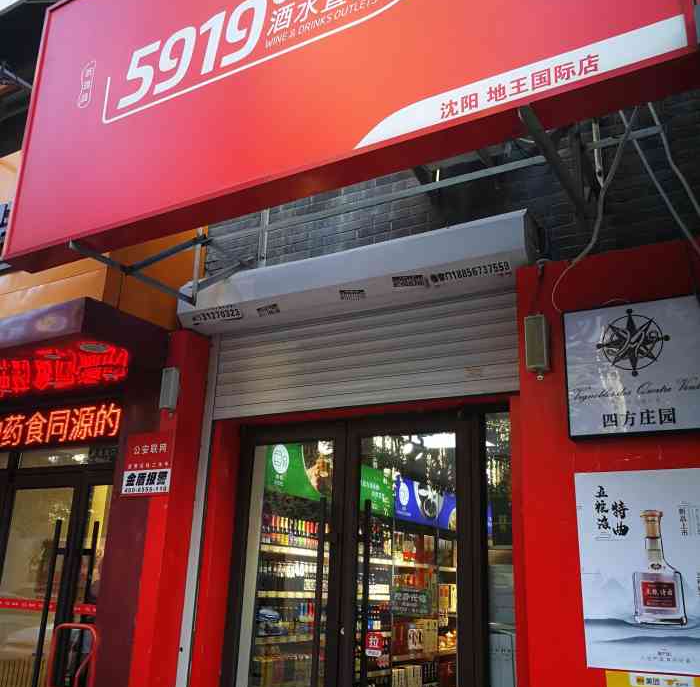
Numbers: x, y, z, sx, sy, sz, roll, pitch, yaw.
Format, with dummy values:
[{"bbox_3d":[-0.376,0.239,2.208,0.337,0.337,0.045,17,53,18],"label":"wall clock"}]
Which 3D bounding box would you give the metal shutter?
[{"bbox_3d":[0.005,0.092,4.330,2.050,0.590,0.090,-8,-21,29],"label":"metal shutter"}]

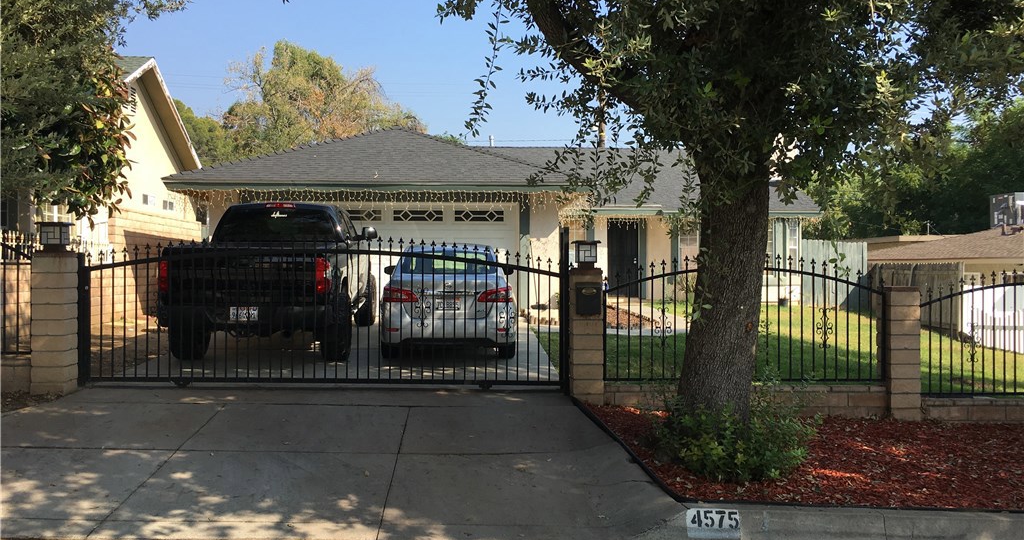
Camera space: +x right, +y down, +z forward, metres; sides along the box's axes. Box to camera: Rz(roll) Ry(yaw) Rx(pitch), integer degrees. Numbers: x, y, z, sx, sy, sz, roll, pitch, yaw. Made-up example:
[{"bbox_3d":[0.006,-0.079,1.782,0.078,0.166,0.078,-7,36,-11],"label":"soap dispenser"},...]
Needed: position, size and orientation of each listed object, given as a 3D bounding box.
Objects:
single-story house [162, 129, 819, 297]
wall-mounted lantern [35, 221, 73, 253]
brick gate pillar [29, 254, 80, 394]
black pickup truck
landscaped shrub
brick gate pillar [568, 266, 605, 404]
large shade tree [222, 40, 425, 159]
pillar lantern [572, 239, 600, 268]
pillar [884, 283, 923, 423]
[{"bbox_3d":[0.650,-1.500,22.900,15.000,4.800,14.800,0,0,-5],"label":"single-story house"},{"bbox_3d":[-4.540,-0.330,8.510,0.270,0.295,0.270,0,0,-4],"label":"wall-mounted lantern"},{"bbox_3d":[-4.525,0.525,8.510,0.310,1.410,0.310,0,0,-4],"label":"brick gate pillar"},{"bbox_3d":[-3.150,0.020,12.000,2.150,1.980,5.800,0,2,-5],"label":"black pickup truck"},{"bbox_3d":[1.670,1.150,6.350,1.120,0.580,1.000,0,0,-4],"label":"landscaped shrub"},{"bbox_3d":[0.770,0.685,8.925,0.310,1.400,0.310,0,0,-4],"label":"brick gate pillar"},{"bbox_3d":[-9.200,-5.100,42.000,9.800,12.200,9.600,0,0,-4],"label":"large shade tree"},{"bbox_3d":[0.776,-0.165,8.930,0.270,0.295,0.270,0,0,-4],"label":"pillar lantern"},{"bbox_3d":[4.080,0.875,9.080,0.310,1.400,0.310,0,0,-4],"label":"pillar"}]

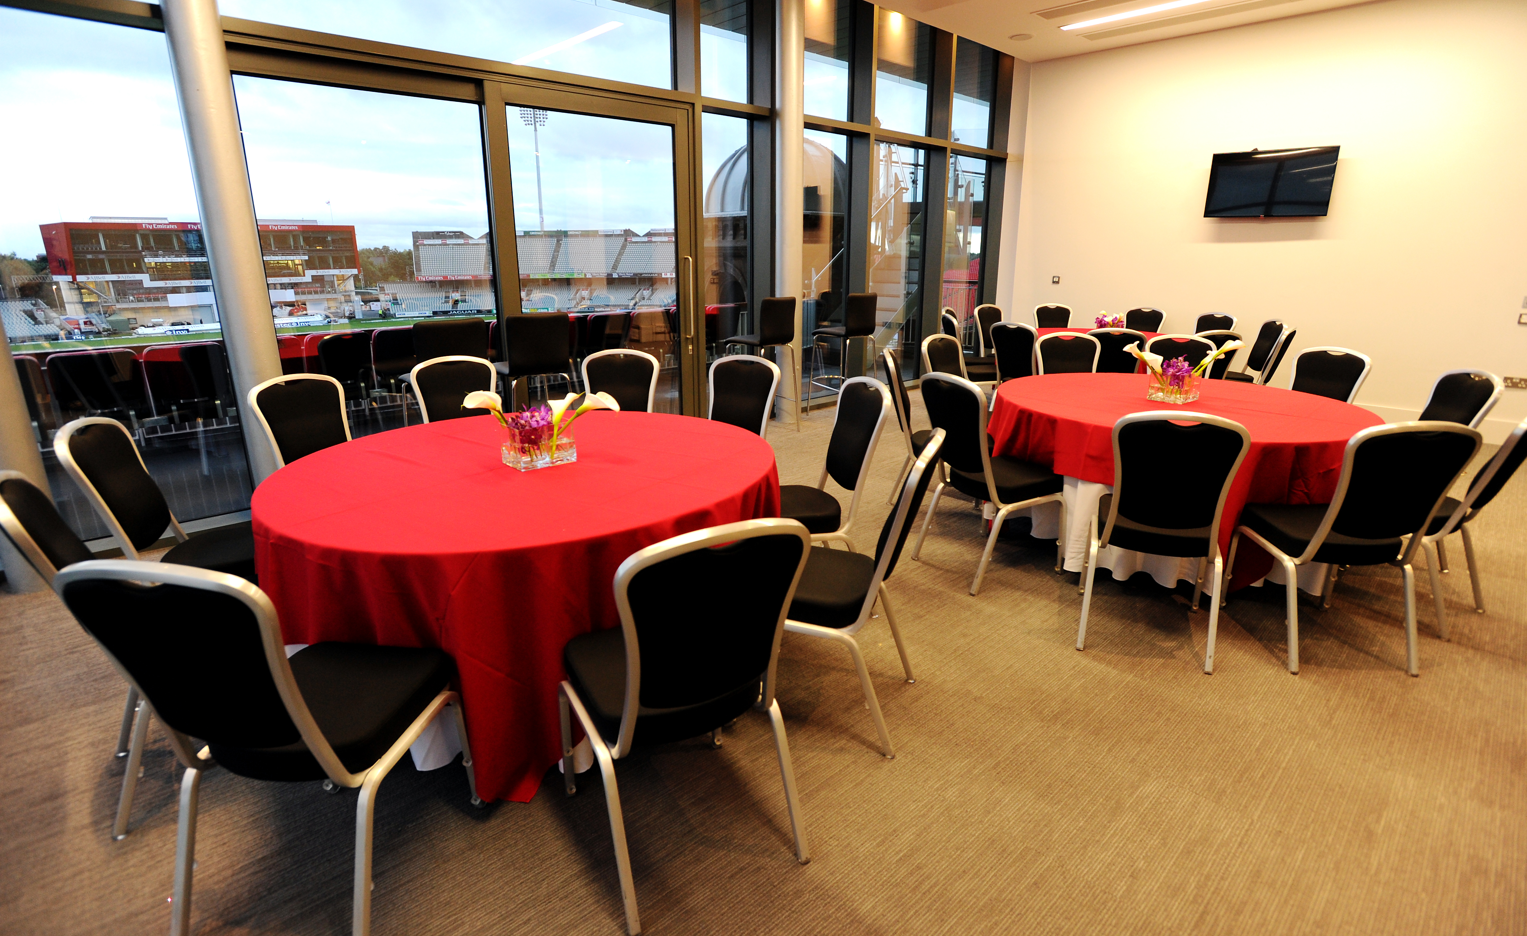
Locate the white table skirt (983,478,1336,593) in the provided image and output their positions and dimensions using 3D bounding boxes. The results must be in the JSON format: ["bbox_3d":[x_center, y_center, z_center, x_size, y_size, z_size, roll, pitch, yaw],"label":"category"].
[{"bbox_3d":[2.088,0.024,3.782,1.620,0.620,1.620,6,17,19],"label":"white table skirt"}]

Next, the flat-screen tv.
[{"bbox_3d":[4.425,-2.490,6.336,0.070,0.540,0.925,-19,25,-41],"label":"flat-screen tv"}]

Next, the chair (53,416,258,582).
[{"bbox_3d":[-2.052,0.249,2.668,0.570,0.948,0.464,-4,17,-12],"label":"chair"}]

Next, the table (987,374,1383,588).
[{"bbox_3d":[1.943,0.037,3.541,1.592,0.755,1.592,-14,22,-40],"label":"table"}]

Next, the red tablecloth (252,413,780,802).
[{"bbox_3d":[-0.808,0.338,2.716,1.754,0.751,1.754,0,16,0],"label":"red tablecloth"}]

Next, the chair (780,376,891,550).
[{"bbox_3d":[0.194,0.085,3.150,0.570,0.958,0.464,-7,18,-21],"label":"chair"}]

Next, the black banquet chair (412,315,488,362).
[{"bbox_3d":[-1.791,-0.309,4.139,0.420,1.080,0.470,-14,22,-40],"label":"black banquet chair"}]

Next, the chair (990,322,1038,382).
[{"bbox_3d":[2.238,-0.772,6.092,0.570,0.948,0.464,-12,20,-34],"label":"chair"}]

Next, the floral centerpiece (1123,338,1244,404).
[{"bbox_3d":[2.063,-0.487,3.584,0.250,0.300,0.500,-12,21,-35],"label":"floral centerpiece"}]

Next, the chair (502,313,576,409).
[{"bbox_3d":[-1.512,-0.424,4.570,0.500,1.100,0.450,15,22,41],"label":"chair"}]

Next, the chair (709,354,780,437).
[{"bbox_3d":[-0.205,-0.072,3.704,0.464,0.948,0.570,7,18,23],"label":"chair"}]

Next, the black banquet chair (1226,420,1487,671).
[{"bbox_3d":[2.115,0.213,2.632,0.455,0.945,0.575,2,16,6],"label":"black banquet chair"}]

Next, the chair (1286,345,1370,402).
[{"bbox_3d":[3.147,-0.241,4.283,0.560,0.930,0.460,-9,19,-27],"label":"chair"}]

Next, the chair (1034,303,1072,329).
[{"bbox_3d":[3.098,-1.222,7.602,0.470,0.940,0.560,1,16,2],"label":"chair"}]

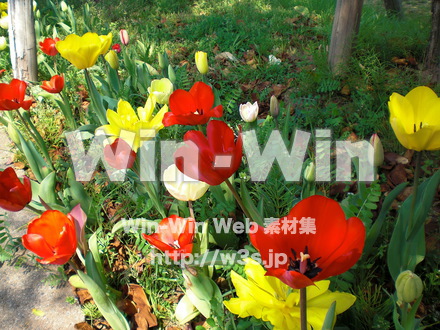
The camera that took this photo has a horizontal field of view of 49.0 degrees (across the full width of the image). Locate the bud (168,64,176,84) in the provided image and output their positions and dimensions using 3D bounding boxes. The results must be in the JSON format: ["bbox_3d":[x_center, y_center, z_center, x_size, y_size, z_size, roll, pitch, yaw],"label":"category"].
[{"bbox_3d":[-0.128,-0.242,1.300,0.020,0.056,0.020,-4,27,0],"label":"bud"}]

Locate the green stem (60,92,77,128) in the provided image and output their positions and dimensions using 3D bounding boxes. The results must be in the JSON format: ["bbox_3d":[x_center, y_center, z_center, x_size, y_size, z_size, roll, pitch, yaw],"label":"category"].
[{"bbox_3d":[-0.361,-0.132,1.150,0.028,0.100,0.025,-17,26,0],"label":"green stem"}]

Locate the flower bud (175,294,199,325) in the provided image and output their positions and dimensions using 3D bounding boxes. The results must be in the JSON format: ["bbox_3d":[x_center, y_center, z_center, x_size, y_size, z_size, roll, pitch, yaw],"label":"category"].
[{"bbox_3d":[-0.049,0.209,0.700,0.034,0.045,0.030,16,27,1],"label":"flower bud"}]

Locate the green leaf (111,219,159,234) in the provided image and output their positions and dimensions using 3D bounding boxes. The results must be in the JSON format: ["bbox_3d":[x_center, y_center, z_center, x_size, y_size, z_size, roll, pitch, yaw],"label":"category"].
[{"bbox_3d":[-0.128,0.094,0.740,0.080,0.024,0.028,2,25,0],"label":"green leaf"}]

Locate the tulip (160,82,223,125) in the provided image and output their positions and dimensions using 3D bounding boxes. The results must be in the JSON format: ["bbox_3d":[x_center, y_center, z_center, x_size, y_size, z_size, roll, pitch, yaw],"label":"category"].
[{"bbox_3d":[-0.055,-0.123,0.970,0.117,0.068,0.100,2,34,0],"label":"tulip"}]

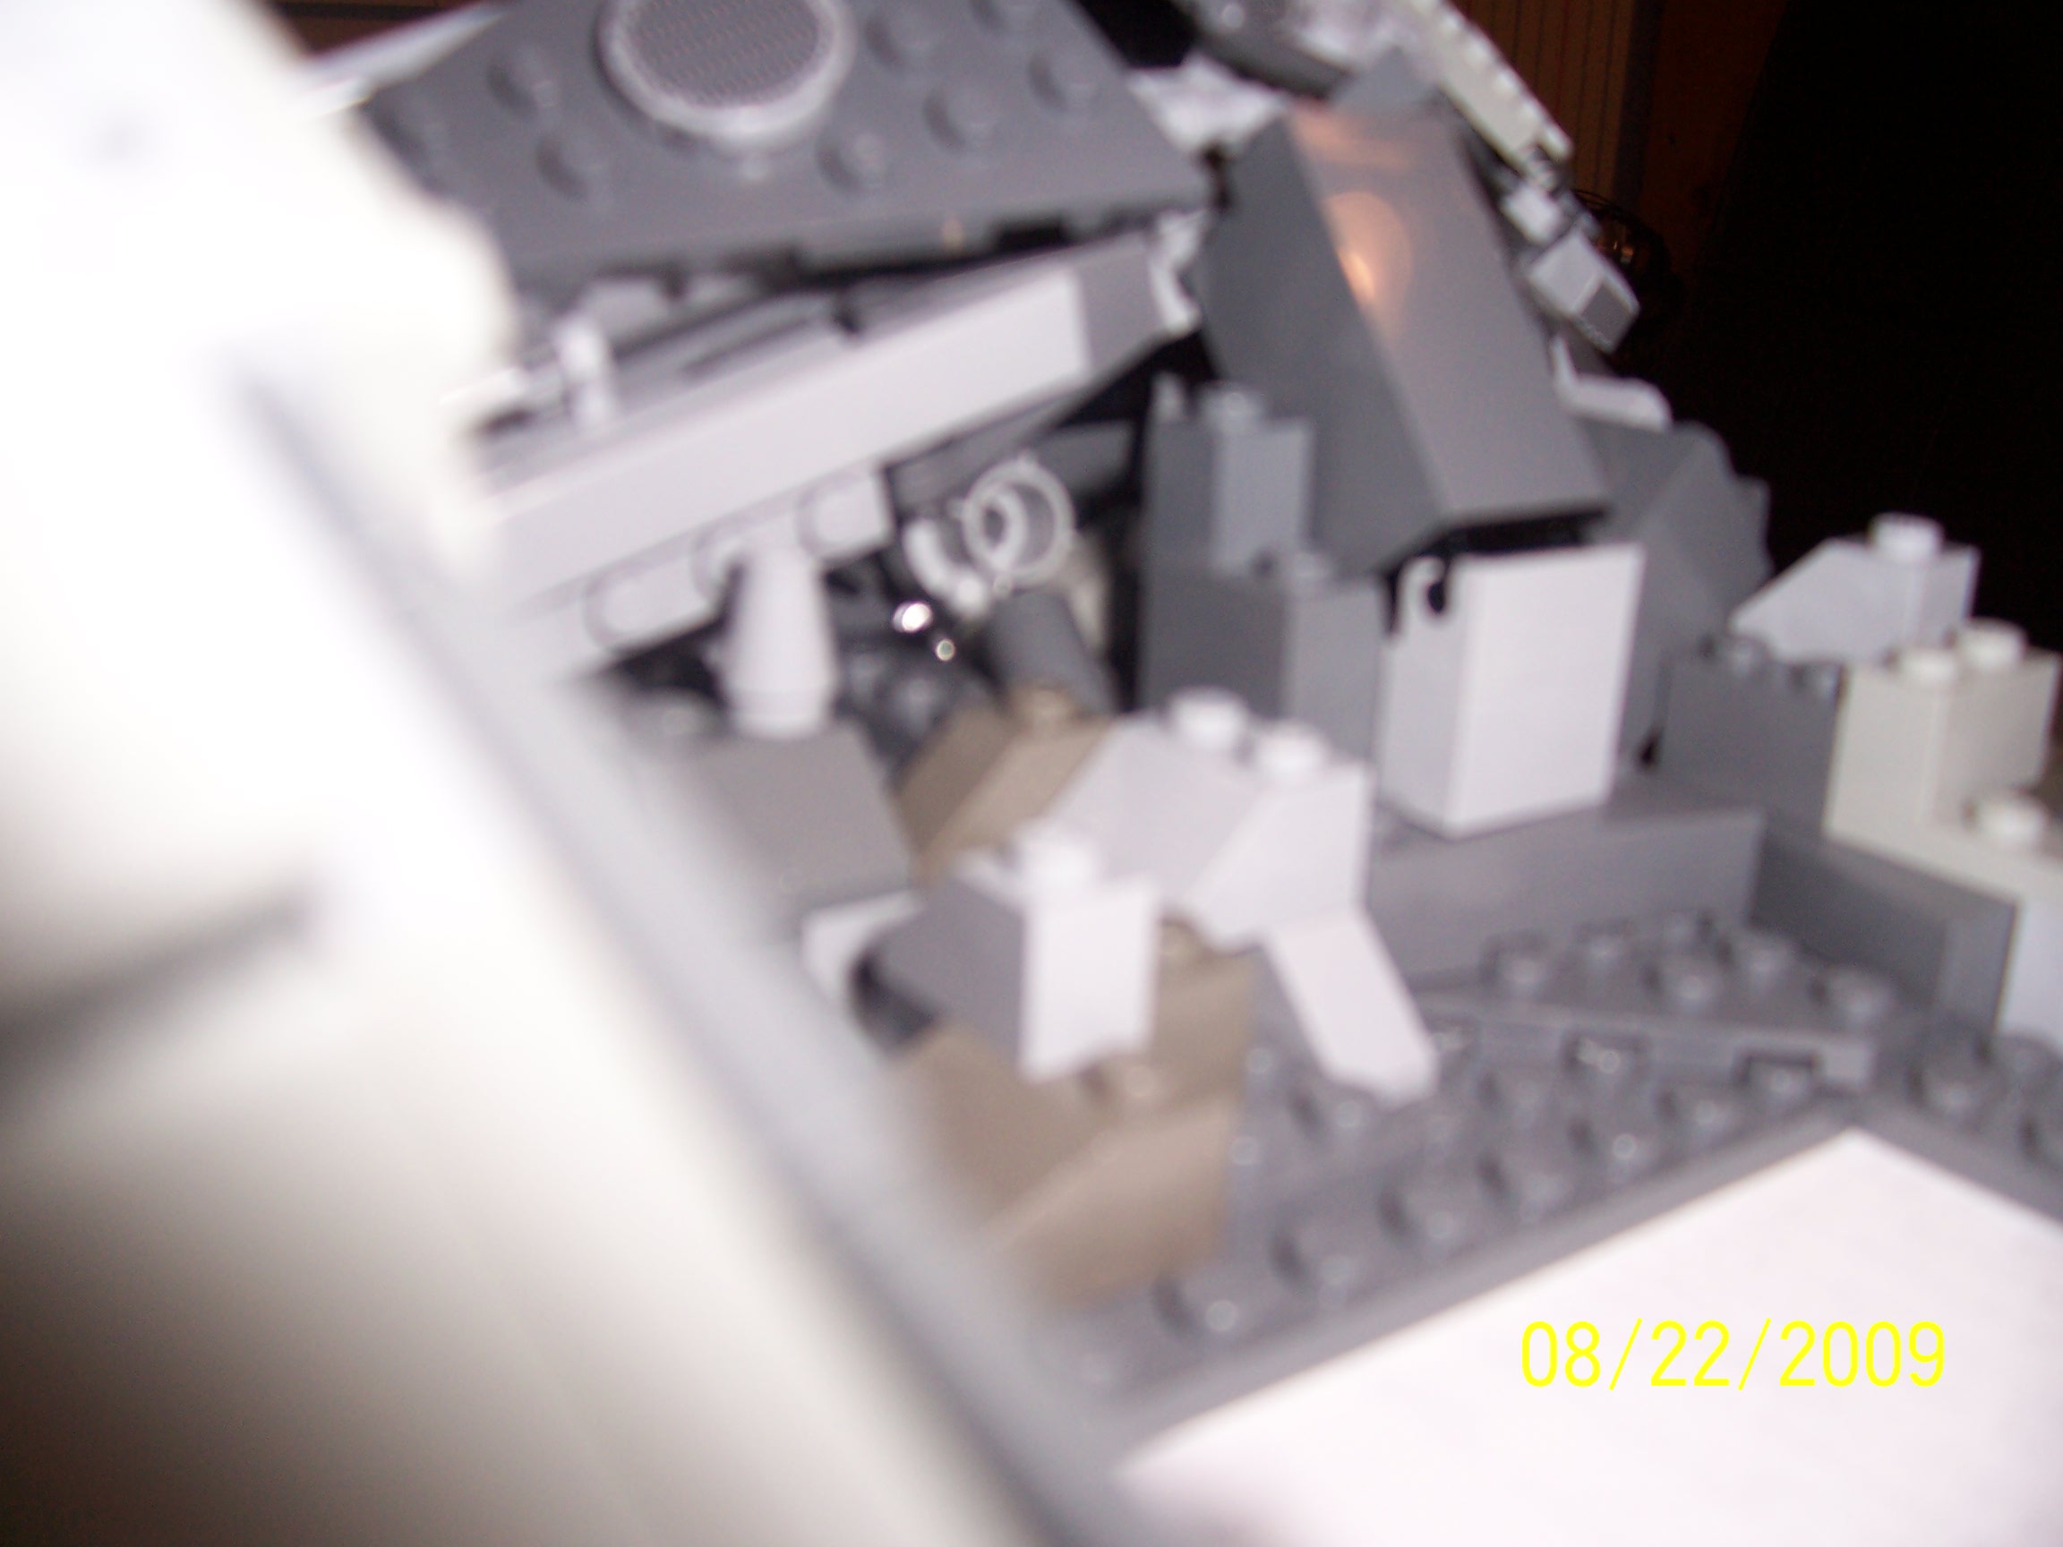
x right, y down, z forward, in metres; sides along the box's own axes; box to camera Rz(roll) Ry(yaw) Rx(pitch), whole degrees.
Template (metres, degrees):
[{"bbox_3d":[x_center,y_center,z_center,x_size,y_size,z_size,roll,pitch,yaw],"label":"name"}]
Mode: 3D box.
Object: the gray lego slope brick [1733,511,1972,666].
[{"bbox_3d":[0.066,-0.015,0.163,0.008,0.011,0.016,-12,23,-33],"label":"gray lego slope brick"}]

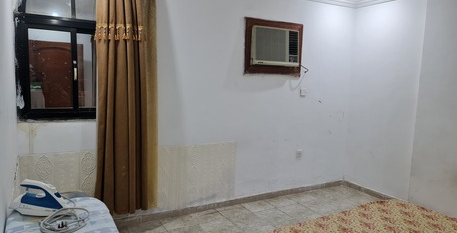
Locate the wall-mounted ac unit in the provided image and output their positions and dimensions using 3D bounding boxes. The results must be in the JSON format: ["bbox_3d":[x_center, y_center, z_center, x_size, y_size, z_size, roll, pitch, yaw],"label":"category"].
[{"bbox_3d":[0.527,-0.818,3.956,0.678,0.432,0.180,-2,7,-28],"label":"wall-mounted ac unit"}]

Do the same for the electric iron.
[{"bbox_3d":[-0.991,0.413,1.686,0.285,0.145,0.118,2,6,8],"label":"electric iron"}]

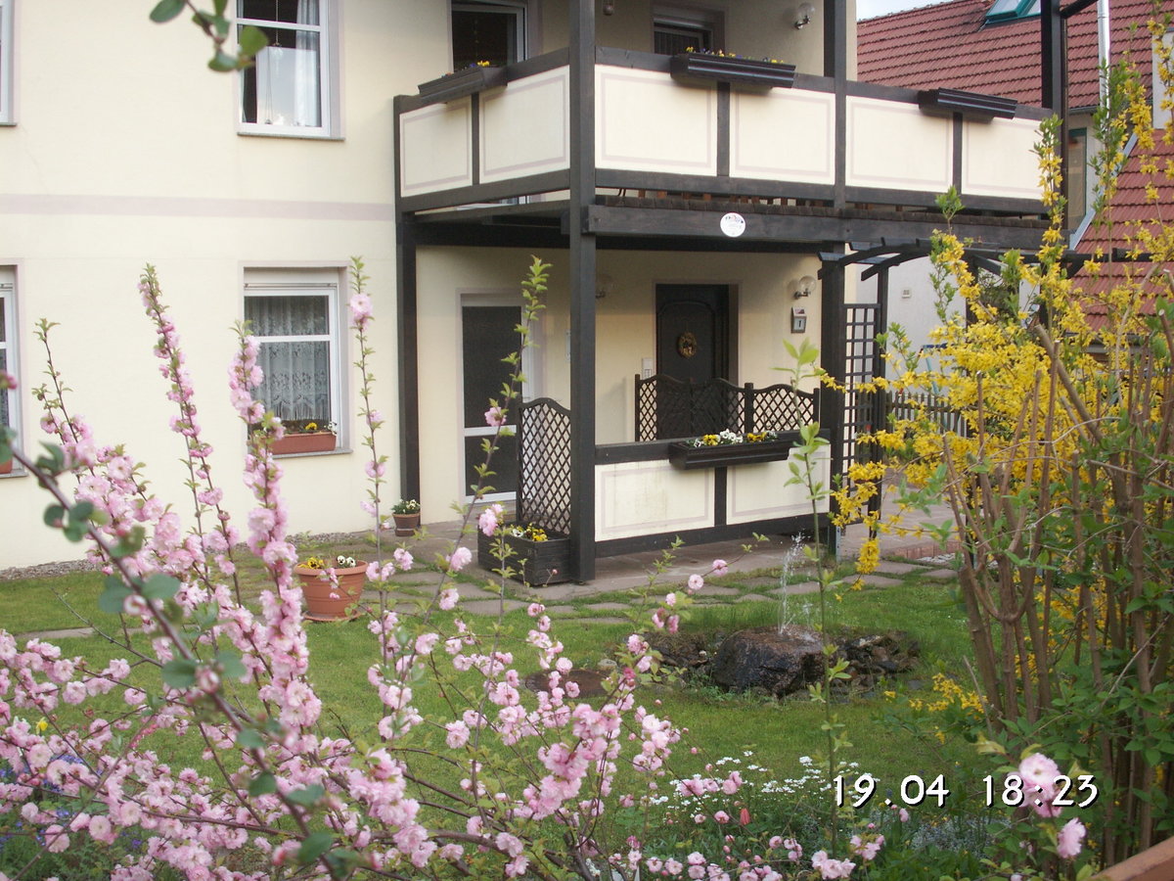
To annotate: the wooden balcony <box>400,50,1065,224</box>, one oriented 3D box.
[{"bbox_3d":[1.261,-2.585,11.431,5.061,0.987,3.192,-4,8,-32],"label":"wooden balcony"}]

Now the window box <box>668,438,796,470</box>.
[{"bbox_3d":[1.117,0.096,9.654,1.025,0.178,0.223,-4,8,-32],"label":"window box"}]

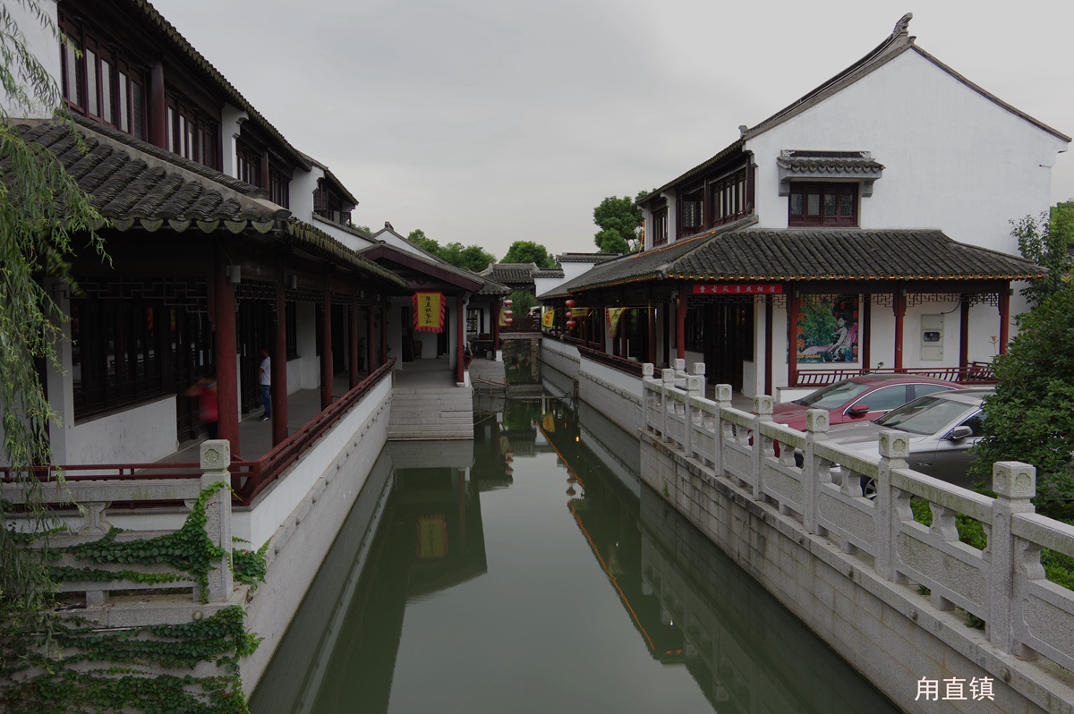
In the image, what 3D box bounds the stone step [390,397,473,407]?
[{"bbox_3d":[-3.328,1.433,25.608,2.550,0.160,0.320,-1,3,-6],"label":"stone step"}]

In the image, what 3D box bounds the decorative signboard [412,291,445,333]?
[{"bbox_3d":[-3.487,-1.430,26.061,1.060,1.360,0.050,0,3,-6],"label":"decorative signboard"}]

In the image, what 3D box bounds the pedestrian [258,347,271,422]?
[{"bbox_3d":[-6.193,0.601,18.327,0.380,1.710,0.480,-1,3,-15],"label":"pedestrian"}]

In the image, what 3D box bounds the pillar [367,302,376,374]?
[{"bbox_3d":[-4.703,-0.310,22.824,0.210,2.950,0.210,0,3,-6],"label":"pillar"}]

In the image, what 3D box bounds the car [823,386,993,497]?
[{"bbox_3d":[5.570,1.165,10.500,4.820,1.460,1.840,0,3,-6],"label":"car"}]

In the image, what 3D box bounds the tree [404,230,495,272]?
[{"bbox_3d":[-6.944,-5.603,64.417,7.200,9.000,7.000,-1,3,-6],"label":"tree"}]

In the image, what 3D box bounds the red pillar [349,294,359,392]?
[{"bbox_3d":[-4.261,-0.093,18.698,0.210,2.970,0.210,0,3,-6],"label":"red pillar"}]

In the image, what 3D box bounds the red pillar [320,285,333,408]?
[{"bbox_3d":[-3.885,0.114,14.882,0.210,3.050,0.210,-1,3,-6],"label":"red pillar"}]

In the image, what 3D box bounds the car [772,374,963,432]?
[{"bbox_3d":[5.953,0.996,14.055,4.700,1.460,1.830,-1,3,-10],"label":"car"}]

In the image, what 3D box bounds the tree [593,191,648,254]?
[{"bbox_3d":[7.123,-7.447,65.690,5.800,12.500,5.800,0,3,-6],"label":"tree"}]

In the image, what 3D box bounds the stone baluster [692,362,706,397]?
[{"bbox_3d":[3.435,0.838,16.972,0.220,1.360,0.220,0,3,-6],"label":"stone baluster"}]

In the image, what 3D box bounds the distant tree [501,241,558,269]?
[{"bbox_3d":[-0.864,-6.978,81.740,6.200,9.800,6.200,0,3,-6],"label":"distant tree"}]

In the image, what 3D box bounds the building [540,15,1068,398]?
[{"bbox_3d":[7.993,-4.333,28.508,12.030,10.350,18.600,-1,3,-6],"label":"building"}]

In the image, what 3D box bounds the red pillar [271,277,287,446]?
[{"bbox_3d":[-3.455,0.337,10.829,0.210,3.050,0.210,-1,3,-6],"label":"red pillar"}]

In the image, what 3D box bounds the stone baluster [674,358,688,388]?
[{"bbox_3d":[3.257,0.731,18.541,0.190,1.370,0.190,-1,3,-6],"label":"stone baluster"}]

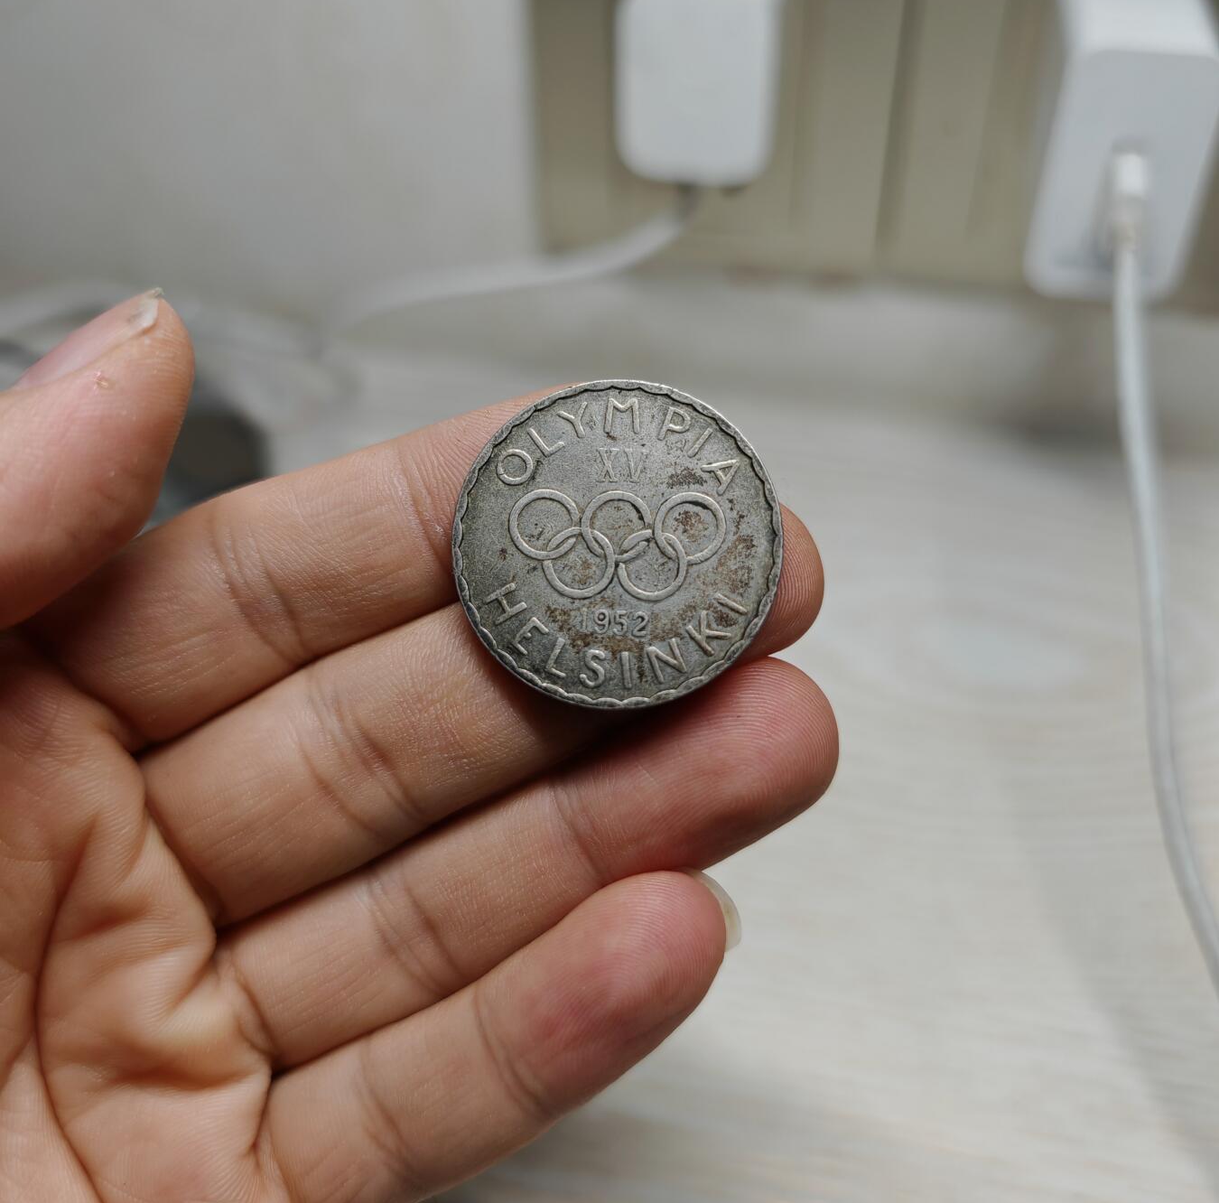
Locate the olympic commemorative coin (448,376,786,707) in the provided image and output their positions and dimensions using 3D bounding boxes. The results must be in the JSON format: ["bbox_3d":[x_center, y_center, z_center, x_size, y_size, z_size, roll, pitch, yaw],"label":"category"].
[{"bbox_3d":[0.001,-0.005,0.123,0.032,0.032,0.002,1,3,0],"label":"olympic commemorative coin"}]

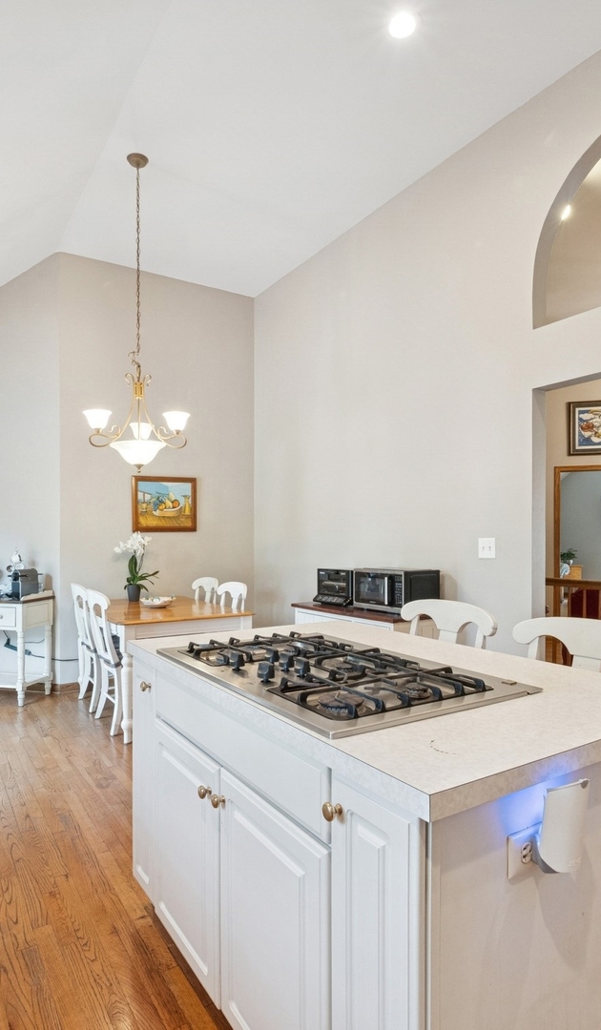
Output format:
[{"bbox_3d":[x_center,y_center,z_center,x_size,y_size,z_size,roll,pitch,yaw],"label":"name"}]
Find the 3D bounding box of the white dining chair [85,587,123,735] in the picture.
[{"bbox_3d":[-1.158,0.965,3.846,0.517,0.939,0.447,1,-1,-31],"label":"white dining chair"}]

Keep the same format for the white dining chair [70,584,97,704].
[{"bbox_3d":[-1.478,0.984,4.316,0.517,0.939,0.447,1,-1,-31],"label":"white dining chair"}]

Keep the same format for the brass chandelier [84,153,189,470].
[{"bbox_3d":[-1.014,-1.268,3.464,0.629,1.970,0.601,0,-1,-16],"label":"brass chandelier"}]

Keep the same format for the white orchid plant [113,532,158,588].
[{"bbox_3d":[-1.361,0.411,4.574,0.362,0.525,0.269,0,-1,-17],"label":"white orchid plant"}]

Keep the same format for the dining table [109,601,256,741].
[{"bbox_3d":[-1.109,1.076,4.211,0.930,0.747,1.430,1,-1,-31],"label":"dining table"}]

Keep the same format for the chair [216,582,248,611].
[{"bbox_3d":[-0.682,0.978,4.170,0.517,0.939,0.447,1,-1,-31],"label":"chair"}]

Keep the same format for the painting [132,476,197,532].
[{"bbox_3d":[-1.201,-0.094,4.969,0.587,0.492,0.029,1,-1,-34],"label":"painting"}]

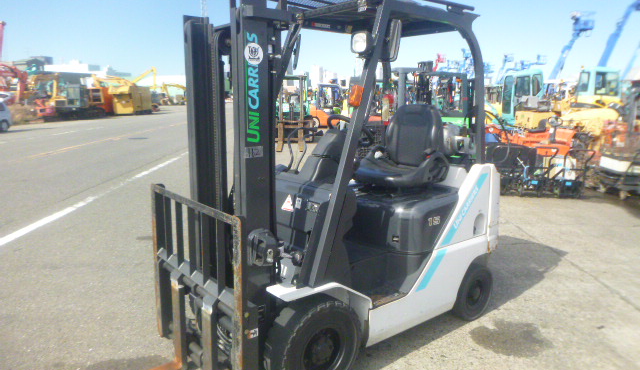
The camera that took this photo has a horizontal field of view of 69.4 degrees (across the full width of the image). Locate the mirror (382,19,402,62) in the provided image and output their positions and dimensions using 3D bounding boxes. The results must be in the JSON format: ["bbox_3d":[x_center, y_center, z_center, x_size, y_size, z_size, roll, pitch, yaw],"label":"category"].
[{"bbox_3d":[0.374,-0.791,2.538,0.140,0.220,0.040,3,1,19],"label":"mirror"}]

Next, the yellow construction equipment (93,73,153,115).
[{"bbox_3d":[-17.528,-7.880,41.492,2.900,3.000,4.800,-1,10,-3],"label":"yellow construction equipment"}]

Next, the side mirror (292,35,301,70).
[{"bbox_3d":[-0.156,-0.929,3.240,0.040,0.225,0.140,9,10,-6],"label":"side mirror"}]

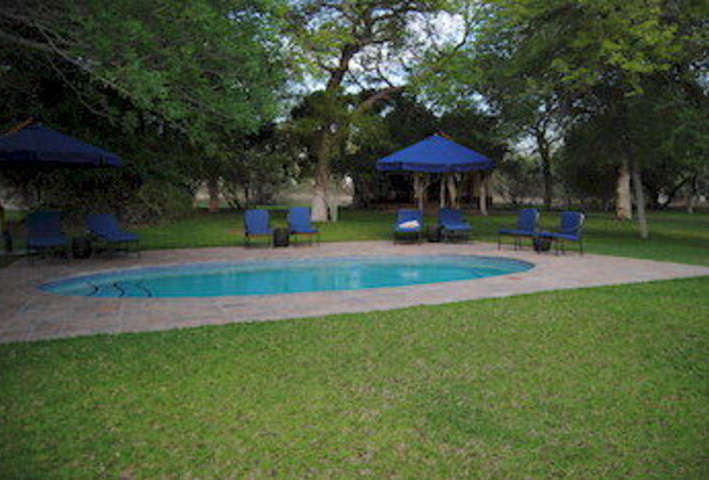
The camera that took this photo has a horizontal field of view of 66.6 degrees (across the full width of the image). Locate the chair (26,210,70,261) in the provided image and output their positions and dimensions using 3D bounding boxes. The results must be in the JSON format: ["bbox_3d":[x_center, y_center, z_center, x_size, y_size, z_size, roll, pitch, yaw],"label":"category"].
[{"bbox_3d":[-6.334,-0.040,11.146,0.680,0.970,0.850,-4,7,-35],"label":"chair"}]

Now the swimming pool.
[{"bbox_3d":[-0.753,0.769,9.741,8.900,0.400,3.800,-2,6,-18],"label":"swimming pool"}]

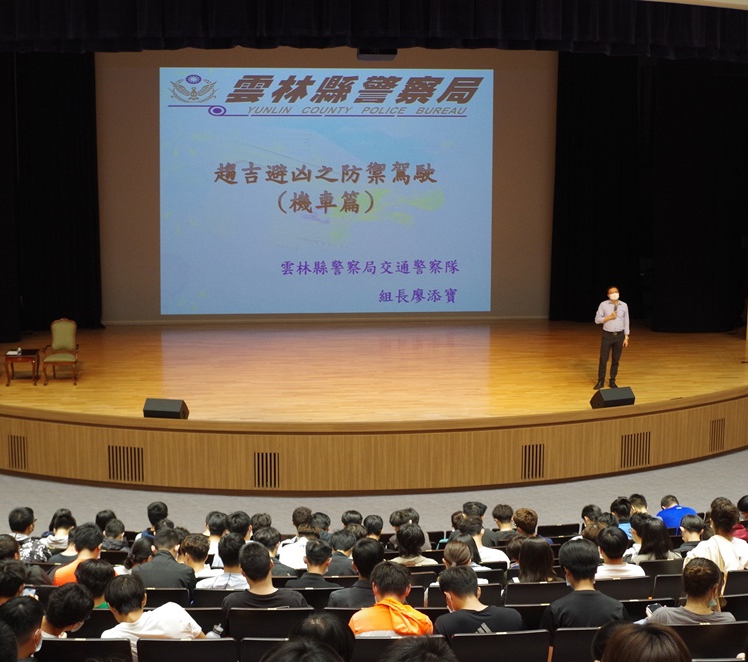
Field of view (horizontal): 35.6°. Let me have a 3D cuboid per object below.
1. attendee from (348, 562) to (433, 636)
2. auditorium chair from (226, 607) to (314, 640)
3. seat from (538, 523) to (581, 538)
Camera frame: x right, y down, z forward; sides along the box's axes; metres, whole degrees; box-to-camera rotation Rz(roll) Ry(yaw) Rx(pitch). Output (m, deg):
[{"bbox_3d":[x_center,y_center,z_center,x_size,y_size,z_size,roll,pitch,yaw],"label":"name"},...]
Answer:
[{"bbox_3d":[0.073,1.756,6.278,0.480,1.170,0.760,0,9,-3],"label":"attendee"},{"bbox_3d":[-0.599,2.014,7.156,0.530,0.870,0.620,0,9,-1],"label":"auditorium chair"},{"bbox_3d":[2.093,2.656,13.720,0.510,0.870,0.580,-1,9,-9],"label":"seat"}]

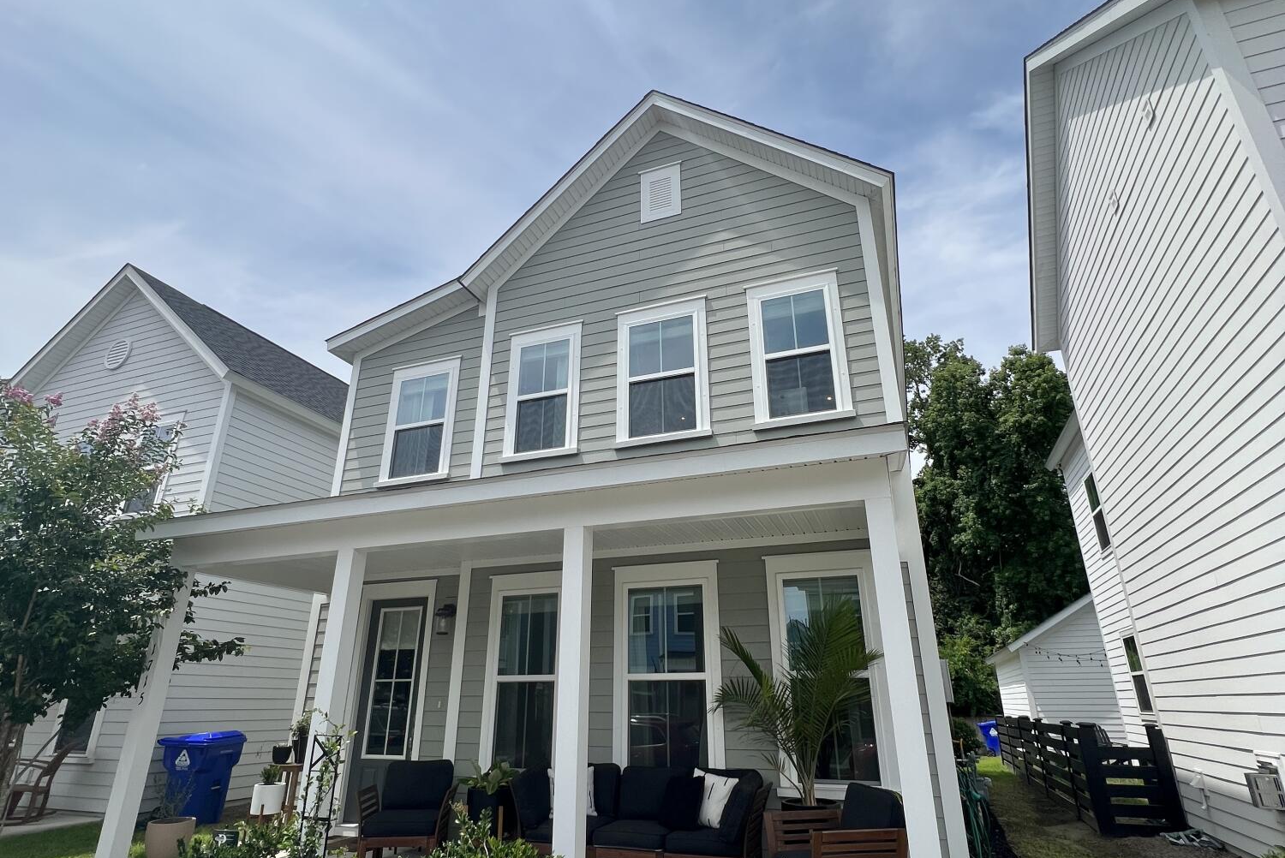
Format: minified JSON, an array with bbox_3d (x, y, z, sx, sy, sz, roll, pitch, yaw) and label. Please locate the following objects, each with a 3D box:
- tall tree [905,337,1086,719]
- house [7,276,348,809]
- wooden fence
[{"bbox_3d":[14.317,3.785,26.947,8.000,16.600,7.800,-8,-24,20],"label":"tall tree"},{"bbox_3d":[-9.951,2.590,15.890,7.800,10.600,10.400,-8,-24,20],"label":"house"},{"bbox_3d":[8.164,6.353,12.588,1.100,1.250,10.800,-8,-24,20],"label":"wooden fence"}]

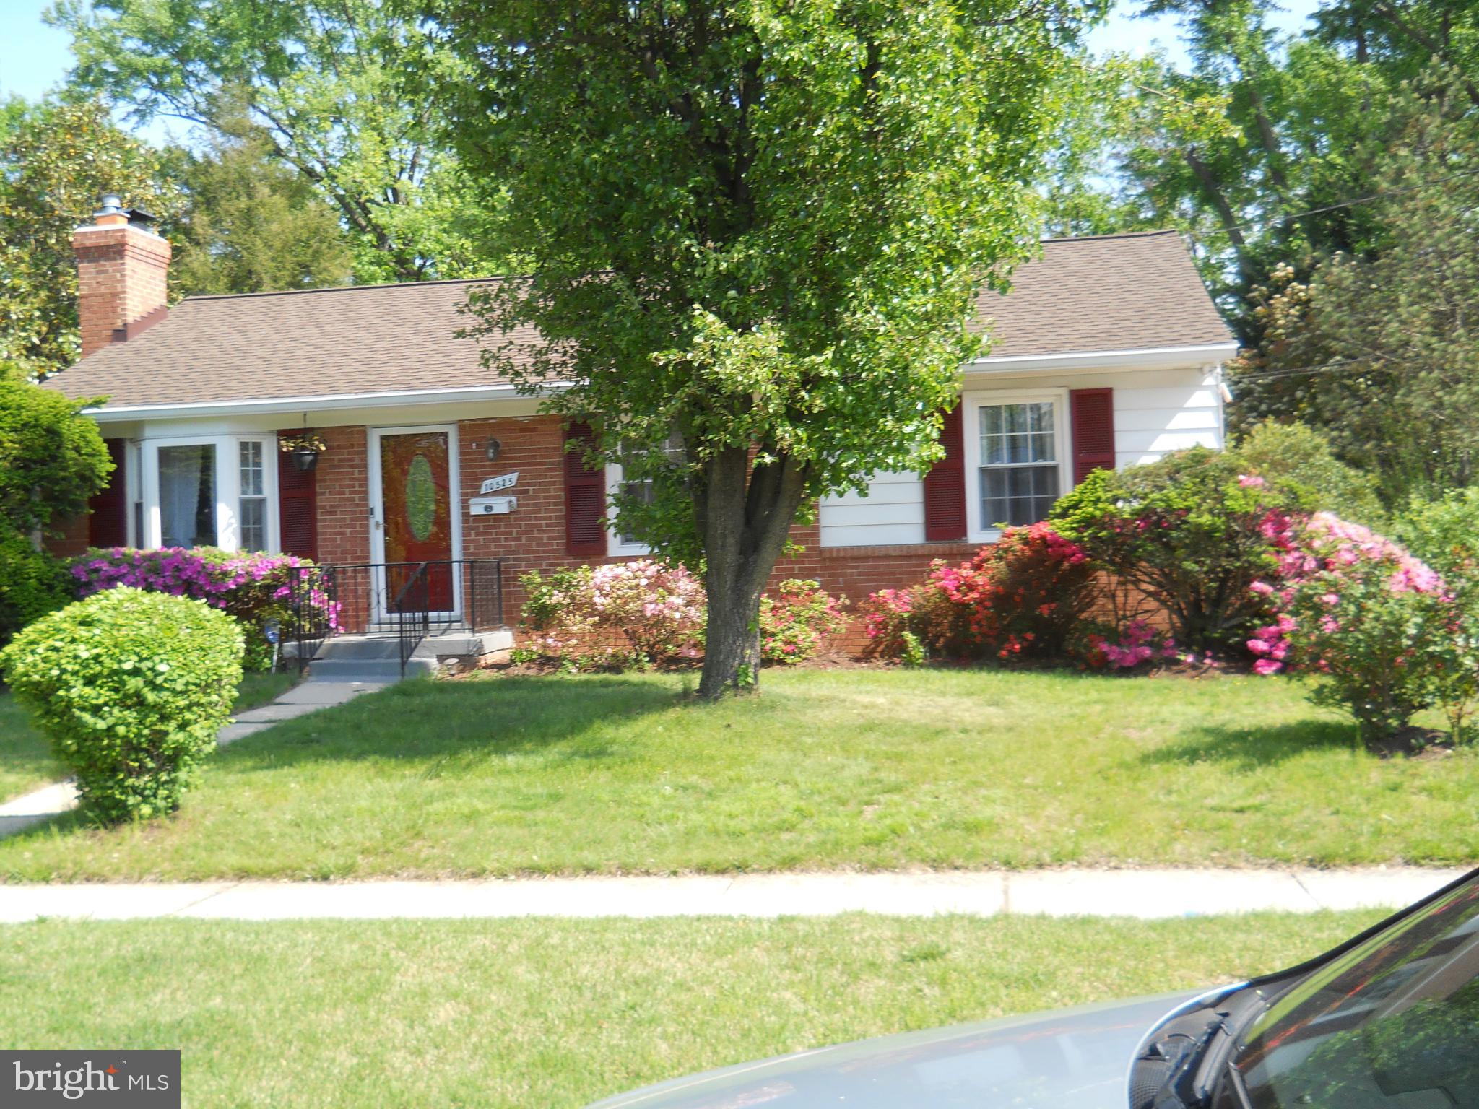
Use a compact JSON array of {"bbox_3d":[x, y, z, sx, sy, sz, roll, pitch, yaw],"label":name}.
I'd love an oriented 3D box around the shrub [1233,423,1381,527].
[{"bbox_3d":[6.161,-0.233,16.975,1.750,2.431,1.750,-2,-1,9],"label":"shrub"}]

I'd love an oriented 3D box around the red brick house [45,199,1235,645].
[{"bbox_3d":[-1.090,-1.637,20.068,13.050,5.860,8.850,-2,-1,9],"label":"red brick house"}]

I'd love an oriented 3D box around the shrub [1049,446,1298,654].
[{"bbox_3d":[3.910,-0.043,14.282,2.175,1.865,1.900,-2,-1,9],"label":"shrub"}]

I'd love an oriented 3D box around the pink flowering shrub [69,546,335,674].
[{"bbox_3d":[-5.425,0.578,15.960,2.878,1.305,1.250,-2,-1,9],"label":"pink flowering shrub"}]

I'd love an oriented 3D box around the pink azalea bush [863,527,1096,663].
[{"bbox_3d":[2.221,0.341,14.807,2.203,1.254,1.300,-2,-1,9],"label":"pink azalea bush"}]

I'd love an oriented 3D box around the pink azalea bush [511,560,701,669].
[{"bbox_3d":[-1.212,0.560,15.470,2.025,1.021,1.150,-2,-1,9],"label":"pink azalea bush"}]

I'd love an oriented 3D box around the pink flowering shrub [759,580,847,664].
[{"bbox_3d":[0.564,0.633,15.329,0.968,0.780,0.850,-2,-1,9],"label":"pink flowering shrub"}]

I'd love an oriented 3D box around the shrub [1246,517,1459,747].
[{"bbox_3d":[4.390,0.533,11.300,1.521,1.627,1.500,-2,-1,9],"label":"shrub"}]

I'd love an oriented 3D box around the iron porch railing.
[{"bbox_3d":[-3.513,0.625,15.670,1.877,1.051,1.550,-2,-1,9],"label":"iron porch railing"}]

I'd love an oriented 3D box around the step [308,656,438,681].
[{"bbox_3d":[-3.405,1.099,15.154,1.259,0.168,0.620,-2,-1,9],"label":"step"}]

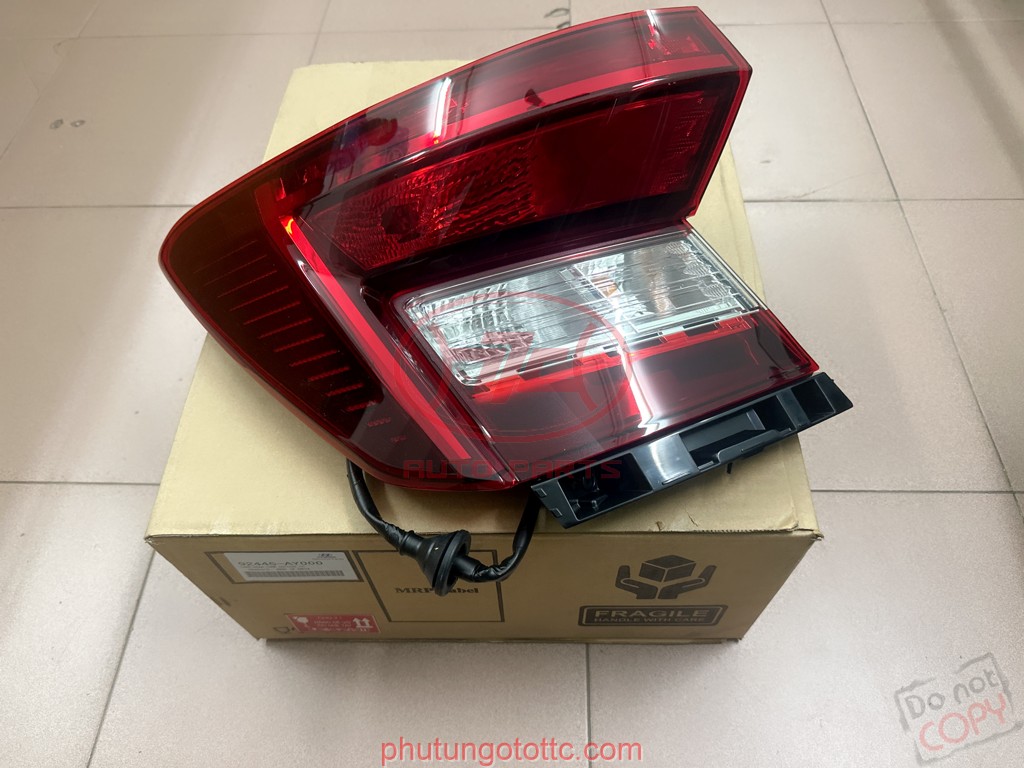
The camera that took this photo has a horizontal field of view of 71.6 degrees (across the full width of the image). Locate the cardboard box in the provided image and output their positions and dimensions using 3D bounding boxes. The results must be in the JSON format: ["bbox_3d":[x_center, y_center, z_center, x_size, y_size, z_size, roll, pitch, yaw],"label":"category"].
[{"bbox_3d":[-0.013,-0.052,0.662,0.412,0.223,0.501,0,56,2],"label":"cardboard box"}]

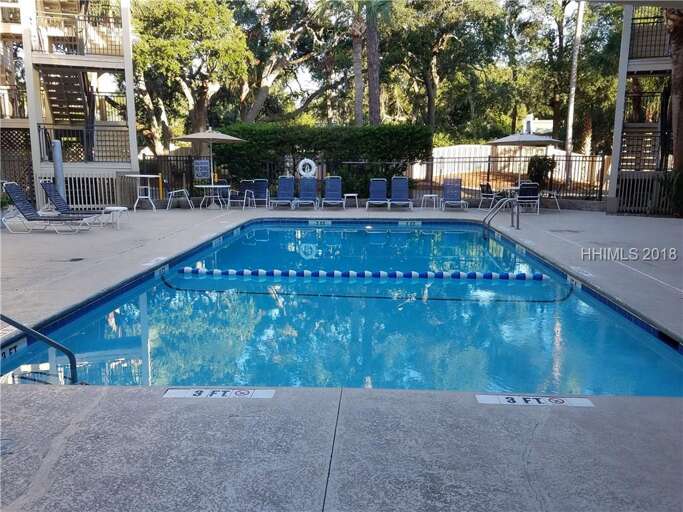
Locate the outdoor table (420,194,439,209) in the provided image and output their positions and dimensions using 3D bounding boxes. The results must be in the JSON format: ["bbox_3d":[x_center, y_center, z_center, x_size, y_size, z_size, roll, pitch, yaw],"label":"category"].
[{"bbox_3d":[2.900,-1.769,16.637,0.480,0.430,0.480,1,11,4],"label":"outdoor table"}]

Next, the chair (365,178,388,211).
[{"bbox_3d":[1.163,-1.980,16.250,0.690,0.910,1.450,0,11,3],"label":"chair"}]

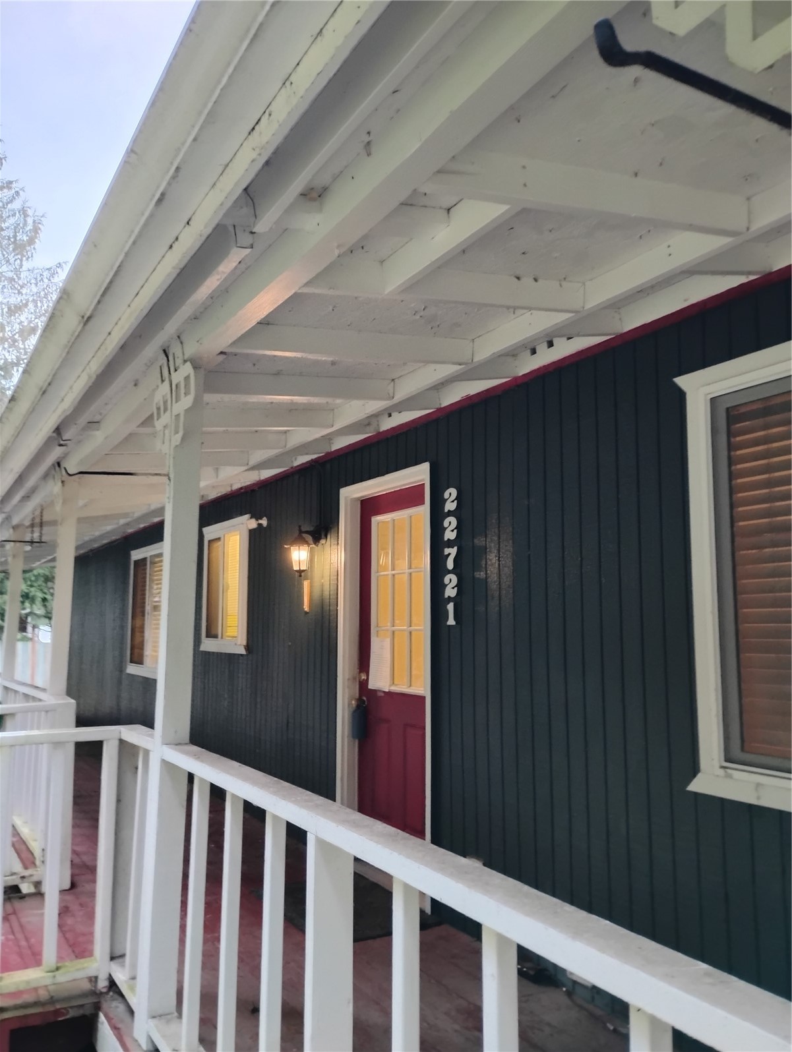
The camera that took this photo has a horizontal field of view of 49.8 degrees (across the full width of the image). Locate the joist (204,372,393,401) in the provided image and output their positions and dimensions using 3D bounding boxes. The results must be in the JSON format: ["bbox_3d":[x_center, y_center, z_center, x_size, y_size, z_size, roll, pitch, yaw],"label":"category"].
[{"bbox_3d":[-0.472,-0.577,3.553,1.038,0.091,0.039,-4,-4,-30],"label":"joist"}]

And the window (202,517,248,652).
[{"bbox_3d":[-1.357,0.484,6.782,0.090,1.030,1.143,4,-8,-29],"label":"window"}]

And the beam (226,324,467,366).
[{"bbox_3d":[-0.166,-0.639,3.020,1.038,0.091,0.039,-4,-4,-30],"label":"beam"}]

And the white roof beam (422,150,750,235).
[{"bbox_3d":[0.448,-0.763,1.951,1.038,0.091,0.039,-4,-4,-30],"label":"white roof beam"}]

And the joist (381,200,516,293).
[{"bbox_3d":[0.128,-0.714,2.119,0.040,0.089,0.578,4,-8,-29],"label":"joist"}]

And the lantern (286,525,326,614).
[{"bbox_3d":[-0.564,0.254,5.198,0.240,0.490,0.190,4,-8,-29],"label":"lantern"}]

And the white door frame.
[{"bbox_3d":[-0.033,0.787,4.486,0.130,2.106,0.999,4,-8,-29],"label":"white door frame"}]

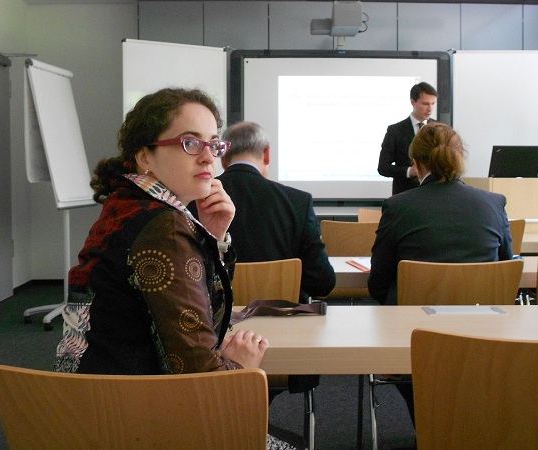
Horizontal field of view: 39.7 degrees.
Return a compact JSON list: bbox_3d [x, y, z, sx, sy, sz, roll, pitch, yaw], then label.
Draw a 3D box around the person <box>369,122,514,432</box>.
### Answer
[{"bbox_3d":[0.610,0.295,2.848,0.540,1.320,0.800,0,4,-4],"label":"person"}]

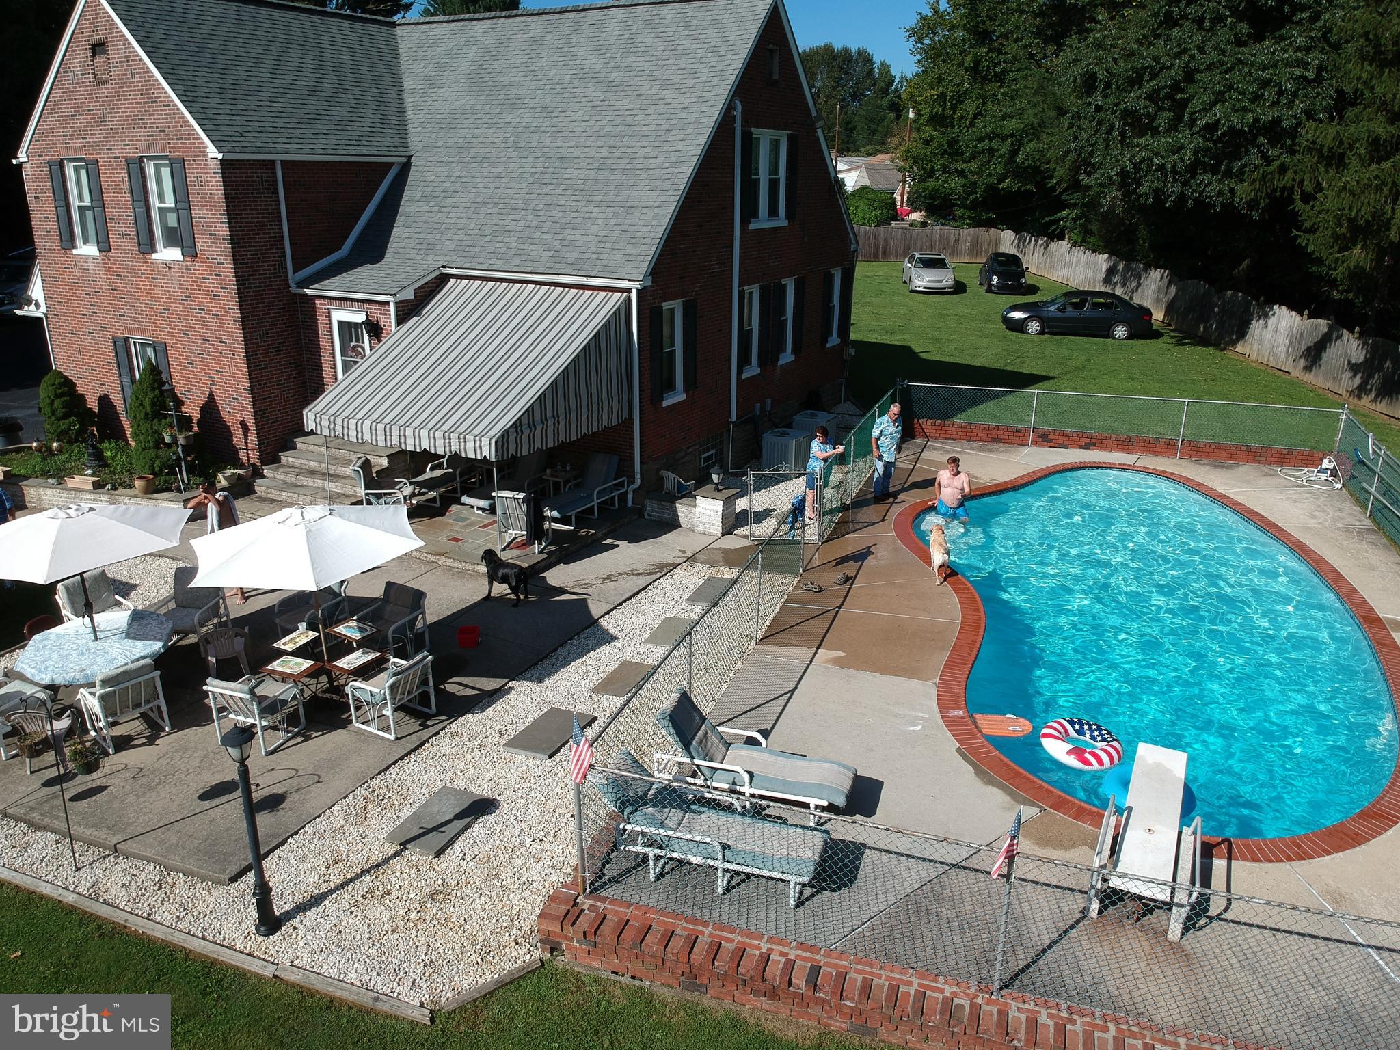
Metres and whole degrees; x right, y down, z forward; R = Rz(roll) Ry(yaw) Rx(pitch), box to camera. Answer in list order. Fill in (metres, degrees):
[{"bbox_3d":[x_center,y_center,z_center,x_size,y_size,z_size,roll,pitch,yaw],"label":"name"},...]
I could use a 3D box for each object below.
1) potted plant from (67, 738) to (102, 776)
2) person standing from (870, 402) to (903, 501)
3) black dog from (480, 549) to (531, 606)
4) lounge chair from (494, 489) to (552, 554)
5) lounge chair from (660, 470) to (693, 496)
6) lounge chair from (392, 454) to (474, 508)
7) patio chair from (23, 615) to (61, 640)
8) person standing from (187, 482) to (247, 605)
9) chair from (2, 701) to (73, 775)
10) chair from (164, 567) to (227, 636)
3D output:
[{"bbox_3d":[-4.856,1.834,7.980,0.280,0.290,0.280,1,18,0],"label":"potted plant"},{"bbox_3d":[3.467,-1.344,18.552,0.560,1.800,0.420,-13,23,-37],"label":"person standing"},{"bbox_3d":[-2.759,0.768,14.393,0.760,0.660,0.240,12,22,29],"label":"black dog"},{"bbox_3d":[-2.631,-0.124,15.284,0.640,0.970,0.780,4,19,12],"label":"lounge chair"},{"bbox_3d":[-0.447,-0.634,17.896,0.500,0.730,0.580,10,20,25],"label":"lounge chair"},{"bbox_3d":[-4.522,-0.961,17.862,0.680,0.900,1.820,7,20,19],"label":"lounge chair"},{"bbox_3d":[-7.082,1.428,11.269,0.560,0.820,0.560,11,21,28],"label":"patio chair"},{"bbox_3d":[-6.380,0.225,13.513,0.660,1.680,0.520,9,20,24],"label":"person standing"},{"bbox_3d":[-6.666,2.074,10.394,0.570,0.780,0.570,-2,20,-8],"label":"chair"},{"bbox_3d":[-6.578,1.110,13.034,0.646,0.850,0.744,2,19,5],"label":"chair"}]

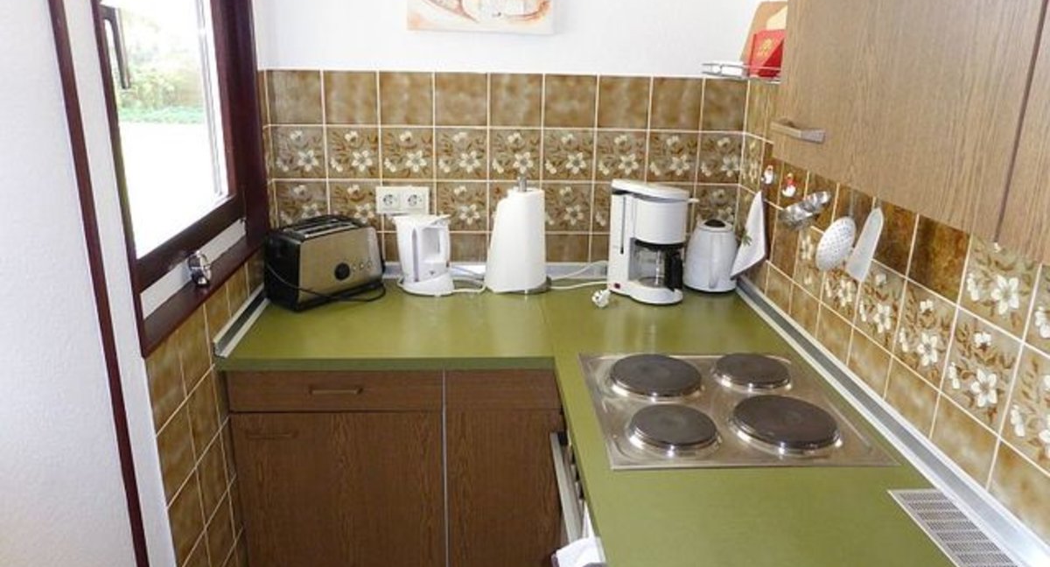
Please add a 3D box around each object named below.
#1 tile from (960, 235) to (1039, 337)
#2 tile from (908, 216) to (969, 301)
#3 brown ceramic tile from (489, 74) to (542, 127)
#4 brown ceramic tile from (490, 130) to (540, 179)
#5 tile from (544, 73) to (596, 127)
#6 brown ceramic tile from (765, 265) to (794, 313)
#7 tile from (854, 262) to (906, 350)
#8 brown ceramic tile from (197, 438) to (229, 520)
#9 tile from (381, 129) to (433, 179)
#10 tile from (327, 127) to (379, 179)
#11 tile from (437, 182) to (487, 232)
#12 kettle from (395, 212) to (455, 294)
[{"bbox_3d":[0.695,-0.012,1.056,0.010,0.150,0.150,0,18,-4],"label":"tile"},{"bbox_3d":[0.693,-0.059,1.201,0.010,0.149,0.149,0,18,-4],"label":"tile"},{"bbox_3d":[-0.025,-0.510,2.040,0.149,0.147,0.012,0,18,-3],"label":"brown ceramic tile"},{"bbox_3d":[-0.027,-0.365,2.077,0.149,0.149,0.010,0,18,-4],"label":"brown ceramic tile"},{"bbox_3d":[0.128,-0.510,2.045,0.150,0.150,0.010,0,18,-4],"label":"tile"},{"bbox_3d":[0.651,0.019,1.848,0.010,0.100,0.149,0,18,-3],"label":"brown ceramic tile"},{"bbox_3d":[0.675,0.038,1.377,0.010,0.149,0.149,0,18,-3],"label":"tile"},{"bbox_3d":[-0.683,0.421,1.585,0.010,0.149,0.149,0,18,-4],"label":"brown ceramic tile"},{"bbox_3d":[-0.331,-0.366,2.059,0.149,0.149,0.010,0,18,-3],"label":"tile"},{"bbox_3d":[-0.483,-0.368,2.060,0.149,0.149,0.012,0,18,-3],"label":"tile"},{"bbox_3d":[-0.182,-0.221,2.114,0.149,0.149,0.010,0,18,-4],"label":"tile"},{"bbox_3d":[-0.276,-0.086,2.016,0.200,0.200,0.155,13,21,32],"label":"kettle"}]

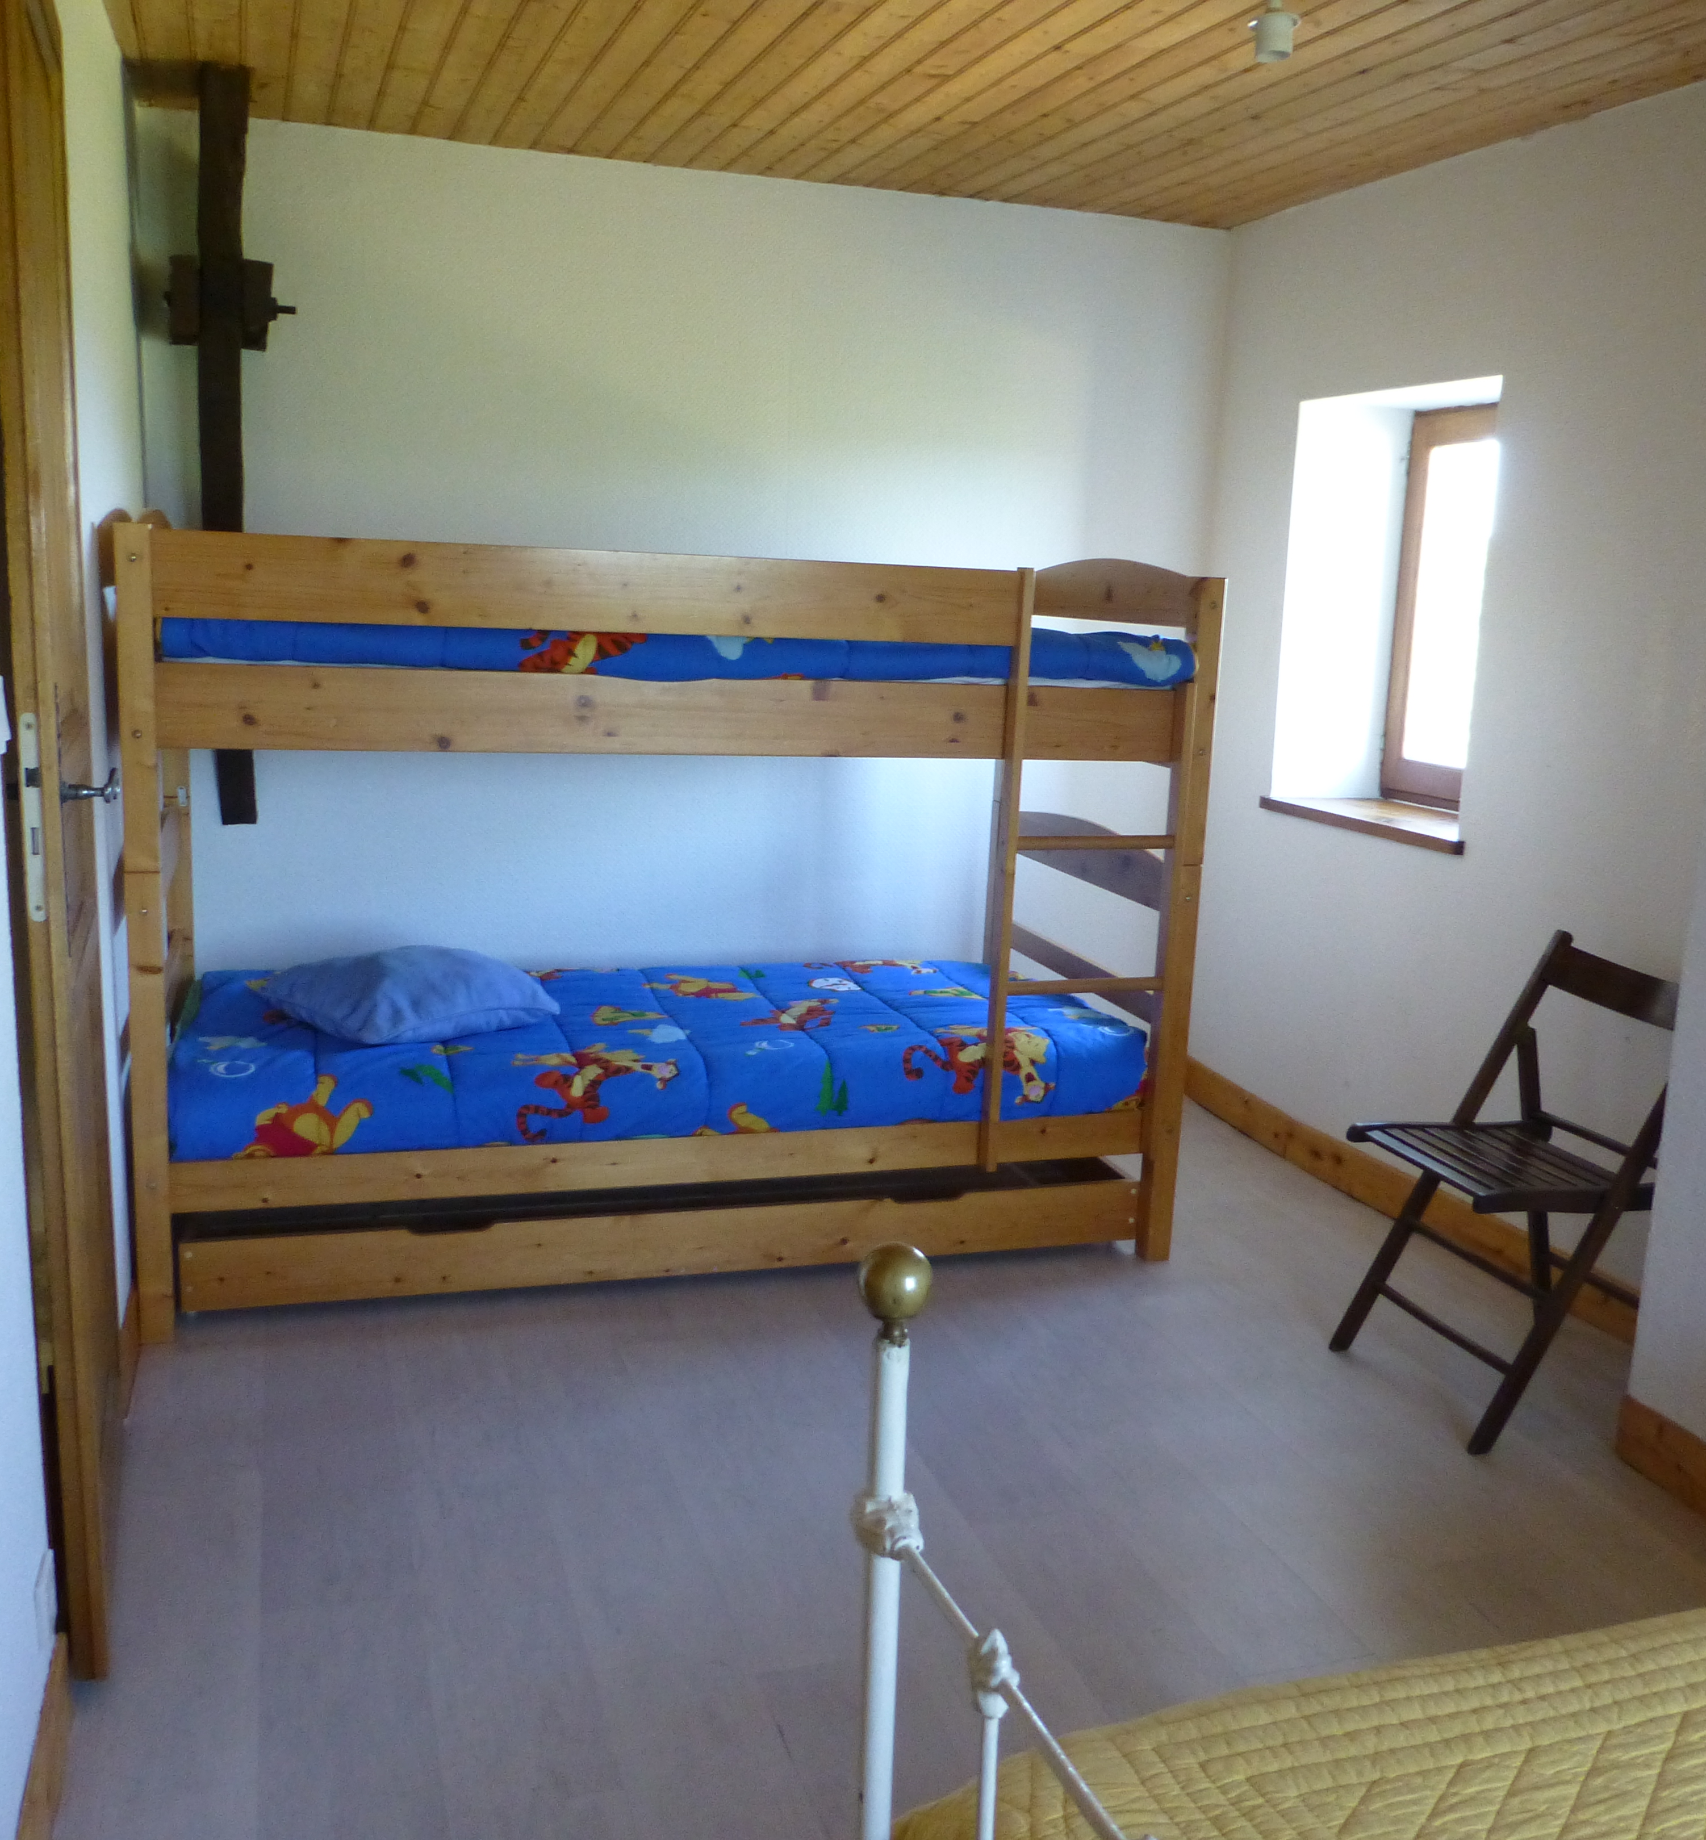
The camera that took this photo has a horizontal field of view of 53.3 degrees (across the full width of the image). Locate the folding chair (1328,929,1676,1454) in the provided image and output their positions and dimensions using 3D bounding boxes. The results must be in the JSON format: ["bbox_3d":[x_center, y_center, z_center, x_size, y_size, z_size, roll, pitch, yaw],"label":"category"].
[{"bbox_3d":[1.159,0.445,2.940,0.505,0.782,0.426,-1,11,-18],"label":"folding chair"}]

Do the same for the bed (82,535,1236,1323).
[{"bbox_3d":[-0.402,-0.072,3.571,1.980,1.421,1.010,-1,11,-18],"label":"bed"}]

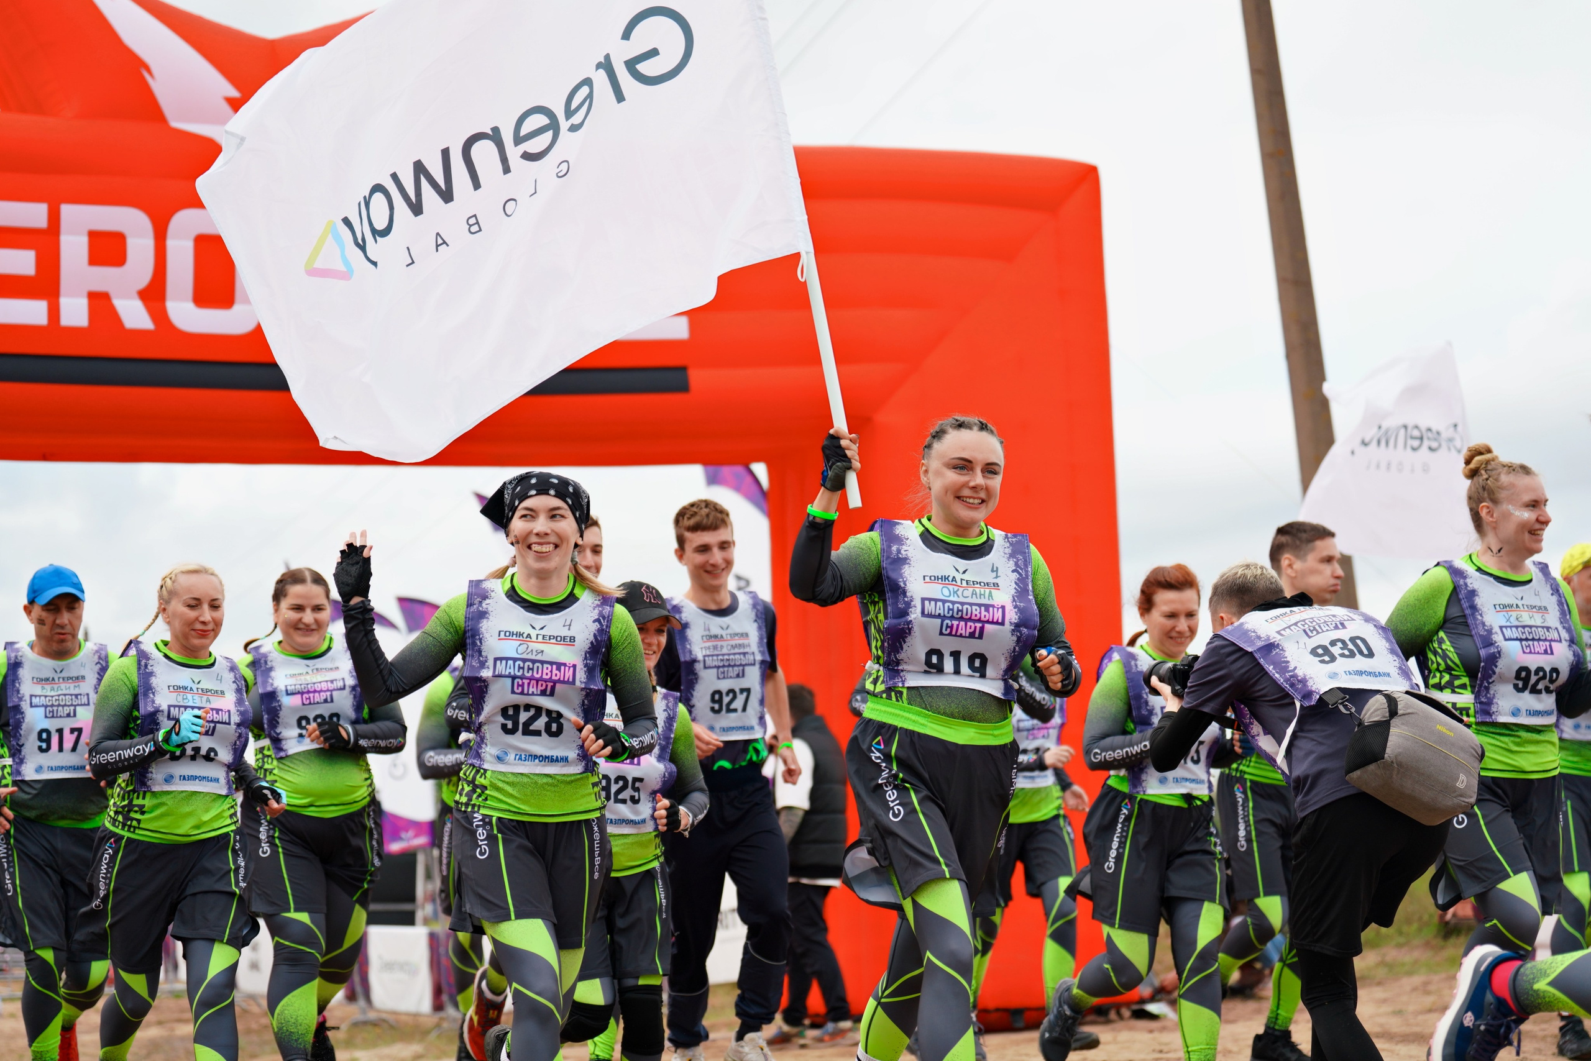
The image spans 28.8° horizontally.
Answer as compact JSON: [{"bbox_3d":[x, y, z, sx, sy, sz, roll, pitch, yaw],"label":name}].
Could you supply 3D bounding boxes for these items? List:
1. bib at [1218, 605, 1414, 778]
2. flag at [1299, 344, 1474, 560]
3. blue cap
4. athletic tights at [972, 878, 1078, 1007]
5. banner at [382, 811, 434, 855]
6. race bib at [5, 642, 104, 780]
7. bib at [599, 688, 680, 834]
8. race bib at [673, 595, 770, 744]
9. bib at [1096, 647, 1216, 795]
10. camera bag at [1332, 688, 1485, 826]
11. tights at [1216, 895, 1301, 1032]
[{"bbox_3d":[1.174,0.369,6.995,0.350,0.220,0.430,-5,32,-19],"label":"bib"},{"bbox_3d":[2.584,-0.344,13.500,0.900,0.950,0.320,-6,-10,39],"label":"flag"},{"bbox_3d":[-2.102,0.152,8.800,0.170,0.135,0.250,4,12,-32],"label":"blue cap"},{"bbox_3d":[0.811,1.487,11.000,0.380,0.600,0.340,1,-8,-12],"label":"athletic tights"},{"bbox_3d":[-3.760,2.935,30.000,0.520,0.450,0.060,0,-8,-7],"label":"banner"},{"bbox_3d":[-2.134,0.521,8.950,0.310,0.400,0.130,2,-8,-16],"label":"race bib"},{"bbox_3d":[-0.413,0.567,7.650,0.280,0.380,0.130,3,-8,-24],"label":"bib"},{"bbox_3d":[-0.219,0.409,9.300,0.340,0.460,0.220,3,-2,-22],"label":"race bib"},{"bbox_3d":[1.068,0.561,9.150,0.340,0.460,0.260,5,-3,-34],"label":"bib"},{"bbox_3d":[1.326,0.485,6.650,0.260,0.190,0.140,29,-38,-34],"label":"camera bag"},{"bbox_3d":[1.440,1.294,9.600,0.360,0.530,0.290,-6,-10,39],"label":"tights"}]

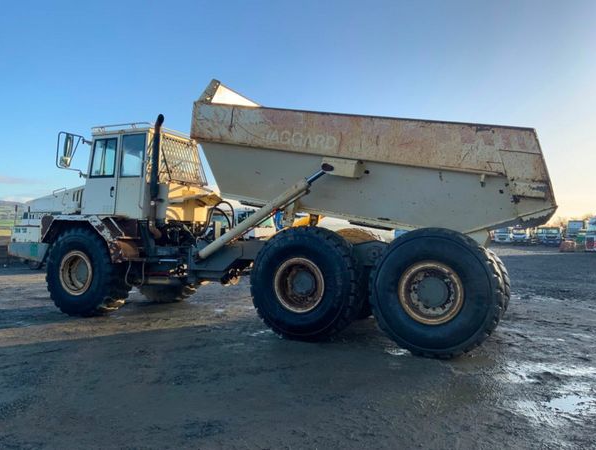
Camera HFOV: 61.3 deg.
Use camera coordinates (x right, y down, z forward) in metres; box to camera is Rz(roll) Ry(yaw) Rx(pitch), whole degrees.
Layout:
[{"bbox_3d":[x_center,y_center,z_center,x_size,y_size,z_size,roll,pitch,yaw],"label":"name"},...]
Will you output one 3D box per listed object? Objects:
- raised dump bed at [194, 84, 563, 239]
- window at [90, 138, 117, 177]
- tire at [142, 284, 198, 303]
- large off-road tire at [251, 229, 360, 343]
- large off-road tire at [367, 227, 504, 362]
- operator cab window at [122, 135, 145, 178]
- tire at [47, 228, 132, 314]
[{"bbox_3d":[1.177,-0.948,7.678,5.037,1.639,2.606,10,3,25],"label":"raised dump bed"},{"bbox_3d":[-3.496,-1.200,9.079,0.584,0.715,0.050,0,-4,25],"label":"window"},{"bbox_3d":[-2.752,0.832,10.605,1.574,1.559,0.589,0,-1,25],"label":"tire"},{"bbox_3d":[0.132,0.808,6.996,1.574,1.559,0.589,0,-1,25],"label":"large off-road tire"},{"bbox_3d":[1.705,0.815,6.269,1.574,1.559,0.589,0,-1,25],"label":"large off-road tire"},{"bbox_3d":[-2.882,-1.207,8.794,0.544,0.749,0.050,0,-4,25],"label":"operator cab window"},{"bbox_3d":[-3.619,0.793,8.746,1.574,1.559,0.589,0,-1,25],"label":"tire"}]

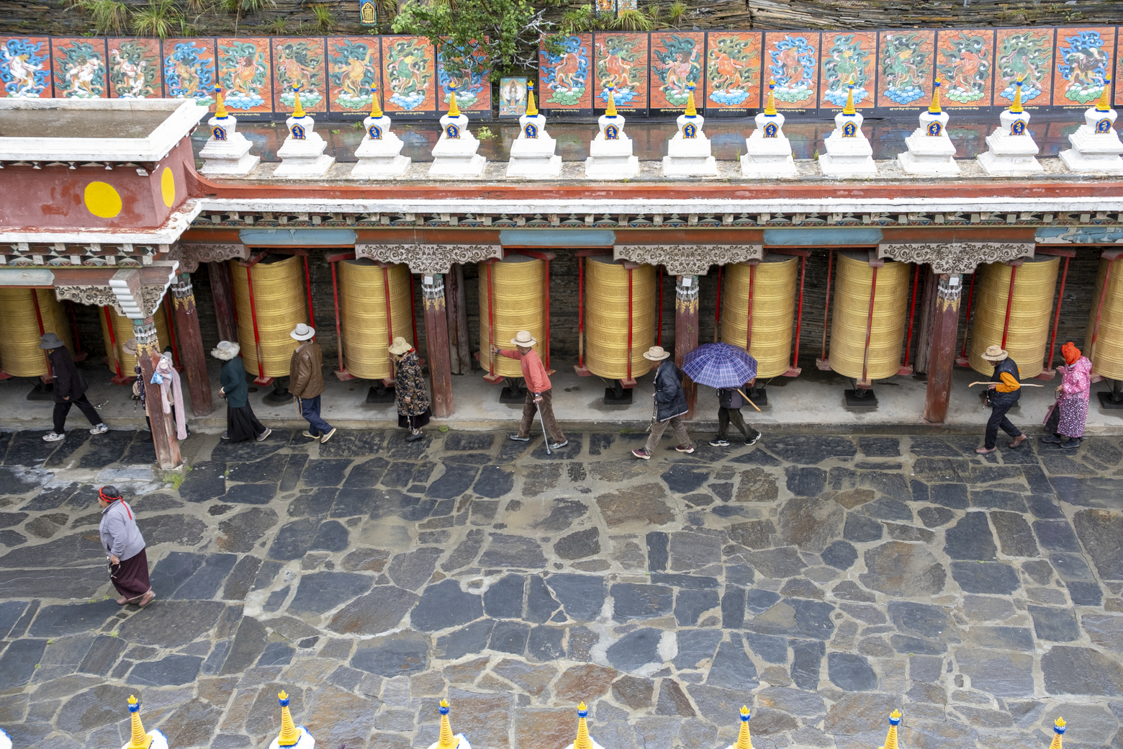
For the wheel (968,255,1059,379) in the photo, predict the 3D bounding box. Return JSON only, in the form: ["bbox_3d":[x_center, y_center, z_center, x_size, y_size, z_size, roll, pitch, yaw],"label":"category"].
[{"bbox_3d":[6.342,-0.921,17.957,1.038,1.706,1.038,0,25,4],"label":"wheel"}]

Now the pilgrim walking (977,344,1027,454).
[{"bbox_3d":[5.987,0.316,17.180,0.680,1.560,0.520,-2,25,0],"label":"pilgrim walking"}]

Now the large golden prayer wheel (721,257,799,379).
[{"bbox_3d":[2.785,-0.937,18.048,0.990,1.735,0.990,0,26,2],"label":"large golden prayer wheel"}]

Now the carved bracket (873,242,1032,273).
[{"bbox_3d":[4.948,-1.493,16.159,1.910,0.395,0.210,0,27,4],"label":"carved bracket"}]

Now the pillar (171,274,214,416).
[{"bbox_3d":[-5.260,-0.476,18.346,0.310,2.220,0.310,0,25,4],"label":"pillar"}]

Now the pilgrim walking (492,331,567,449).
[{"bbox_3d":[-0.421,0.165,17.763,1.000,1.677,0.700,0,25,2],"label":"pilgrim walking"}]

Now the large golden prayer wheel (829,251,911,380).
[{"bbox_3d":[4.238,-0.900,17.584,0.969,1.690,0.969,0,25,4],"label":"large golden prayer wheel"}]

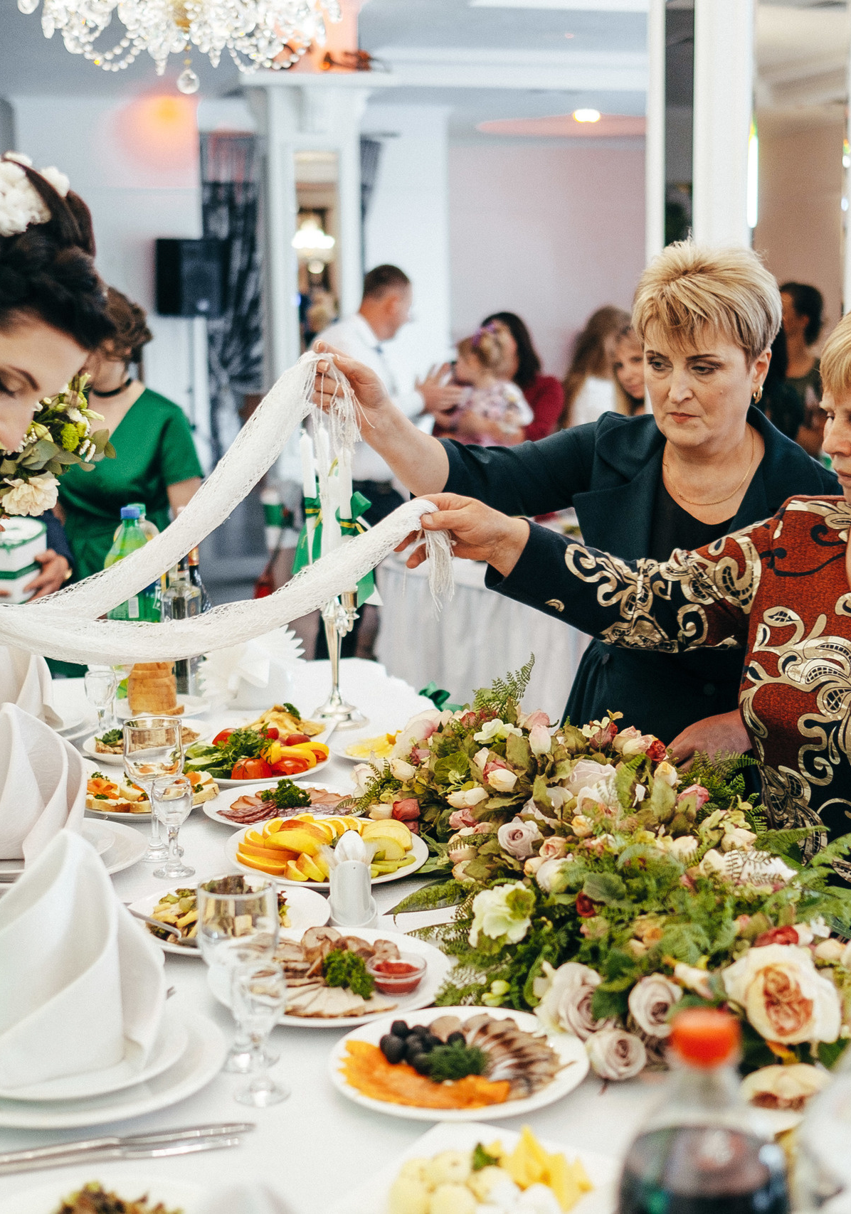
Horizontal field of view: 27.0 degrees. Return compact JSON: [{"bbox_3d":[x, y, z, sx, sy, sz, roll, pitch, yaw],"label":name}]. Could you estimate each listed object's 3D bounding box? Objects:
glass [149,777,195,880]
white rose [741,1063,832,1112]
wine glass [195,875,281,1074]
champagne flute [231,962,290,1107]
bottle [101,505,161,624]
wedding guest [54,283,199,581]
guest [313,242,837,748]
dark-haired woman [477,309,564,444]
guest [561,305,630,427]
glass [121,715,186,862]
[{"bbox_3d":[-0.323,0.282,2.256,0.052,0.117,0.052,-1,11,0],"label":"glass"},{"bbox_3d":[0.314,0.419,1.530,0.085,0.060,0.075,1,10,11],"label":"white rose"},{"bbox_3d":[-0.165,0.329,1.590,0.074,0.165,0.074,0,11,0],"label":"wine glass"},{"bbox_3d":[-0.148,0.386,1.597,0.054,0.118,0.054,-1,10,0],"label":"champagne flute"},{"bbox_3d":[-0.526,0.000,3.159,0.098,0.336,0.098,-1,11,0],"label":"bottle"},{"bbox_3d":[-0.750,0.012,4.378,0.480,1.570,0.330,4,12,21],"label":"wedding guest"},{"bbox_3d":[0.234,0.356,2.198,0.520,1.580,0.720,7,13,37],"label":"guest"},{"bbox_3d":[0.275,-0.227,6.296,0.470,1.620,0.380,4,11,23],"label":"dark-haired woman"},{"bbox_3d":[0.563,-0.239,5.758,0.320,1.520,0.440,-6,12,-25],"label":"guest"},{"bbox_3d":[-0.353,0.240,2.317,0.079,0.177,0.079,-1,11,0],"label":"glass"}]

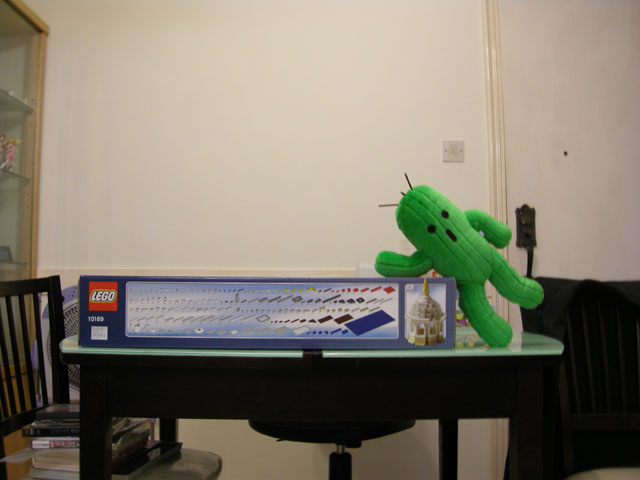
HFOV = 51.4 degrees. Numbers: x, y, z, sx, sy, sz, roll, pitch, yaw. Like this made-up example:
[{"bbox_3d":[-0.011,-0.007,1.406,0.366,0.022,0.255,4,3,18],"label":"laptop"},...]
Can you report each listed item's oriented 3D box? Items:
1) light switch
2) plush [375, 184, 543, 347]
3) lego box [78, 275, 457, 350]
[{"bbox_3d":[0.541,-0.357,2.690,0.086,0.086,0.011,0,-4,0],"label":"light switch"},{"bbox_3d":[0.223,0.043,1.075,0.200,0.290,0.105,-42,-6,-4],"label":"plush"},{"bbox_3d":[-0.081,0.128,1.260,0.577,0.110,0.480,0,-4,0],"label":"lego box"}]

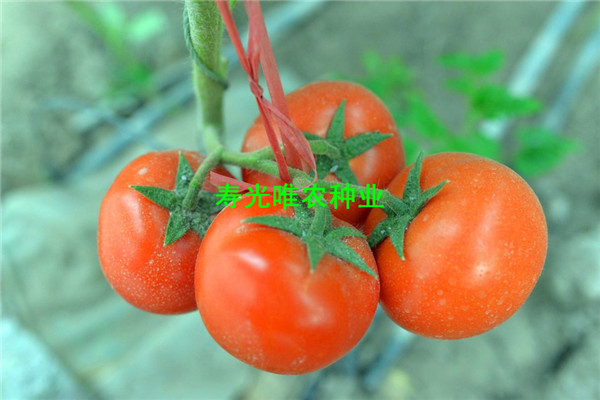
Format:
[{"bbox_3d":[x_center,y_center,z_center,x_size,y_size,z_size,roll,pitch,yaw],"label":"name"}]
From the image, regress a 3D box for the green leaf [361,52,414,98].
[{"bbox_3d":[0.086,-0.124,0.580,0.048,0.020,0.052,-21,44,-24],"label":"green leaf"}]

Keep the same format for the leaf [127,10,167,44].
[{"bbox_3d":[-0.171,-0.192,0.650,0.045,0.015,0.036,-20,44,-22],"label":"leaf"}]

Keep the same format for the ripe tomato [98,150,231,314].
[{"bbox_3d":[-0.059,0.015,0.275,0.075,0.070,0.075,0,63,-27],"label":"ripe tomato"}]

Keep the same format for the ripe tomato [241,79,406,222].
[{"bbox_3d":[0.011,-0.020,0.279,0.077,0.070,0.077,0,84,-10],"label":"ripe tomato"}]

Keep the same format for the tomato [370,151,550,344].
[{"bbox_3d":[0.066,0.019,0.245,0.070,0.077,0.077,31,0,-29],"label":"tomato"}]

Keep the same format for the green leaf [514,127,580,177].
[{"bbox_3d":[0.228,-0.046,0.540,0.058,0.018,0.048,0,40,0],"label":"green leaf"}]

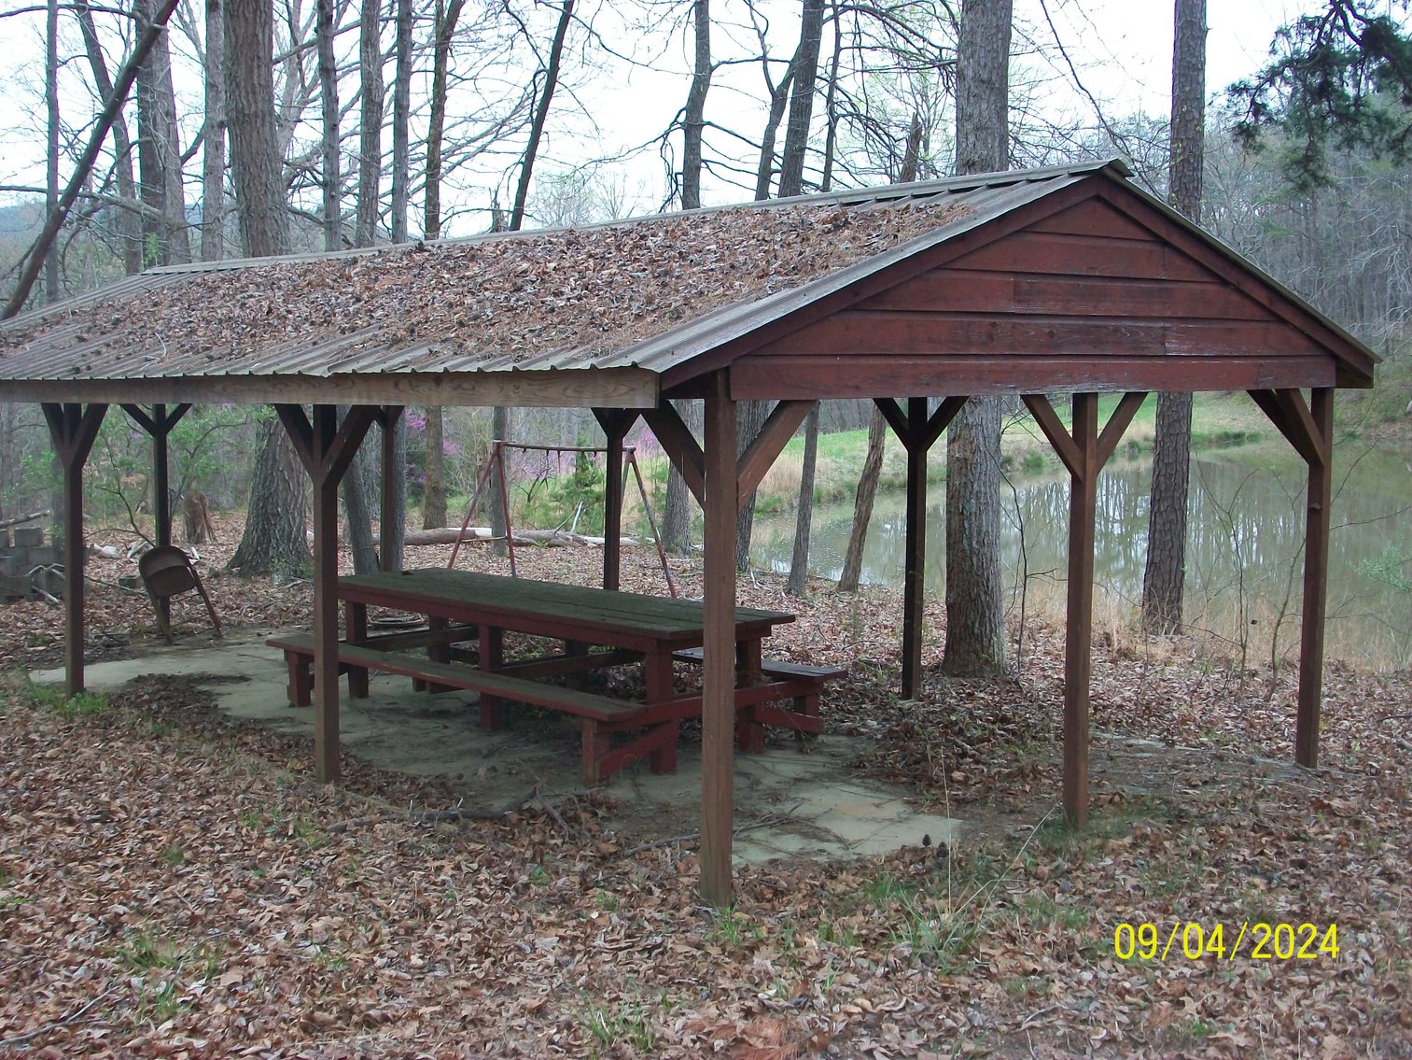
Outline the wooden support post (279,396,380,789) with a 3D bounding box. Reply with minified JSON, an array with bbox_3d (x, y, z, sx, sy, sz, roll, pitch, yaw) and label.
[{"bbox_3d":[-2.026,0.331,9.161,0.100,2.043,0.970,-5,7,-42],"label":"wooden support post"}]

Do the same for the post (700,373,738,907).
[{"bbox_3d":[0.052,0.443,6.872,0.092,2.139,0.092,-5,7,-42],"label":"post"}]

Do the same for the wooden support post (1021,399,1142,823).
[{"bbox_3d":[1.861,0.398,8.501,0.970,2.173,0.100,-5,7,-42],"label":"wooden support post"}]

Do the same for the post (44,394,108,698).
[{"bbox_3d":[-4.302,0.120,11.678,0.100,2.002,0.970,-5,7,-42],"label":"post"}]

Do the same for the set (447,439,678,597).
[{"bbox_3d":[-1.580,-0.071,18.824,1.200,1.775,2.850,-4,6,-40],"label":"set"}]

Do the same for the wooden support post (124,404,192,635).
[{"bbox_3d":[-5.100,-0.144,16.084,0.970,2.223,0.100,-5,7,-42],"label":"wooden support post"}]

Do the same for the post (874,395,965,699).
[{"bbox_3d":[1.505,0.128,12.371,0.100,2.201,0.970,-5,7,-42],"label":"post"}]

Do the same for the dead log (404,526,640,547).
[{"bbox_3d":[-2.966,0.115,27.500,4.000,0.300,0.360,-1,5,-12],"label":"dead log"}]

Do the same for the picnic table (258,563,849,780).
[{"bbox_3d":[-1.076,0.841,10.941,1.840,0.840,3.690,-5,7,-42],"label":"picnic table"}]

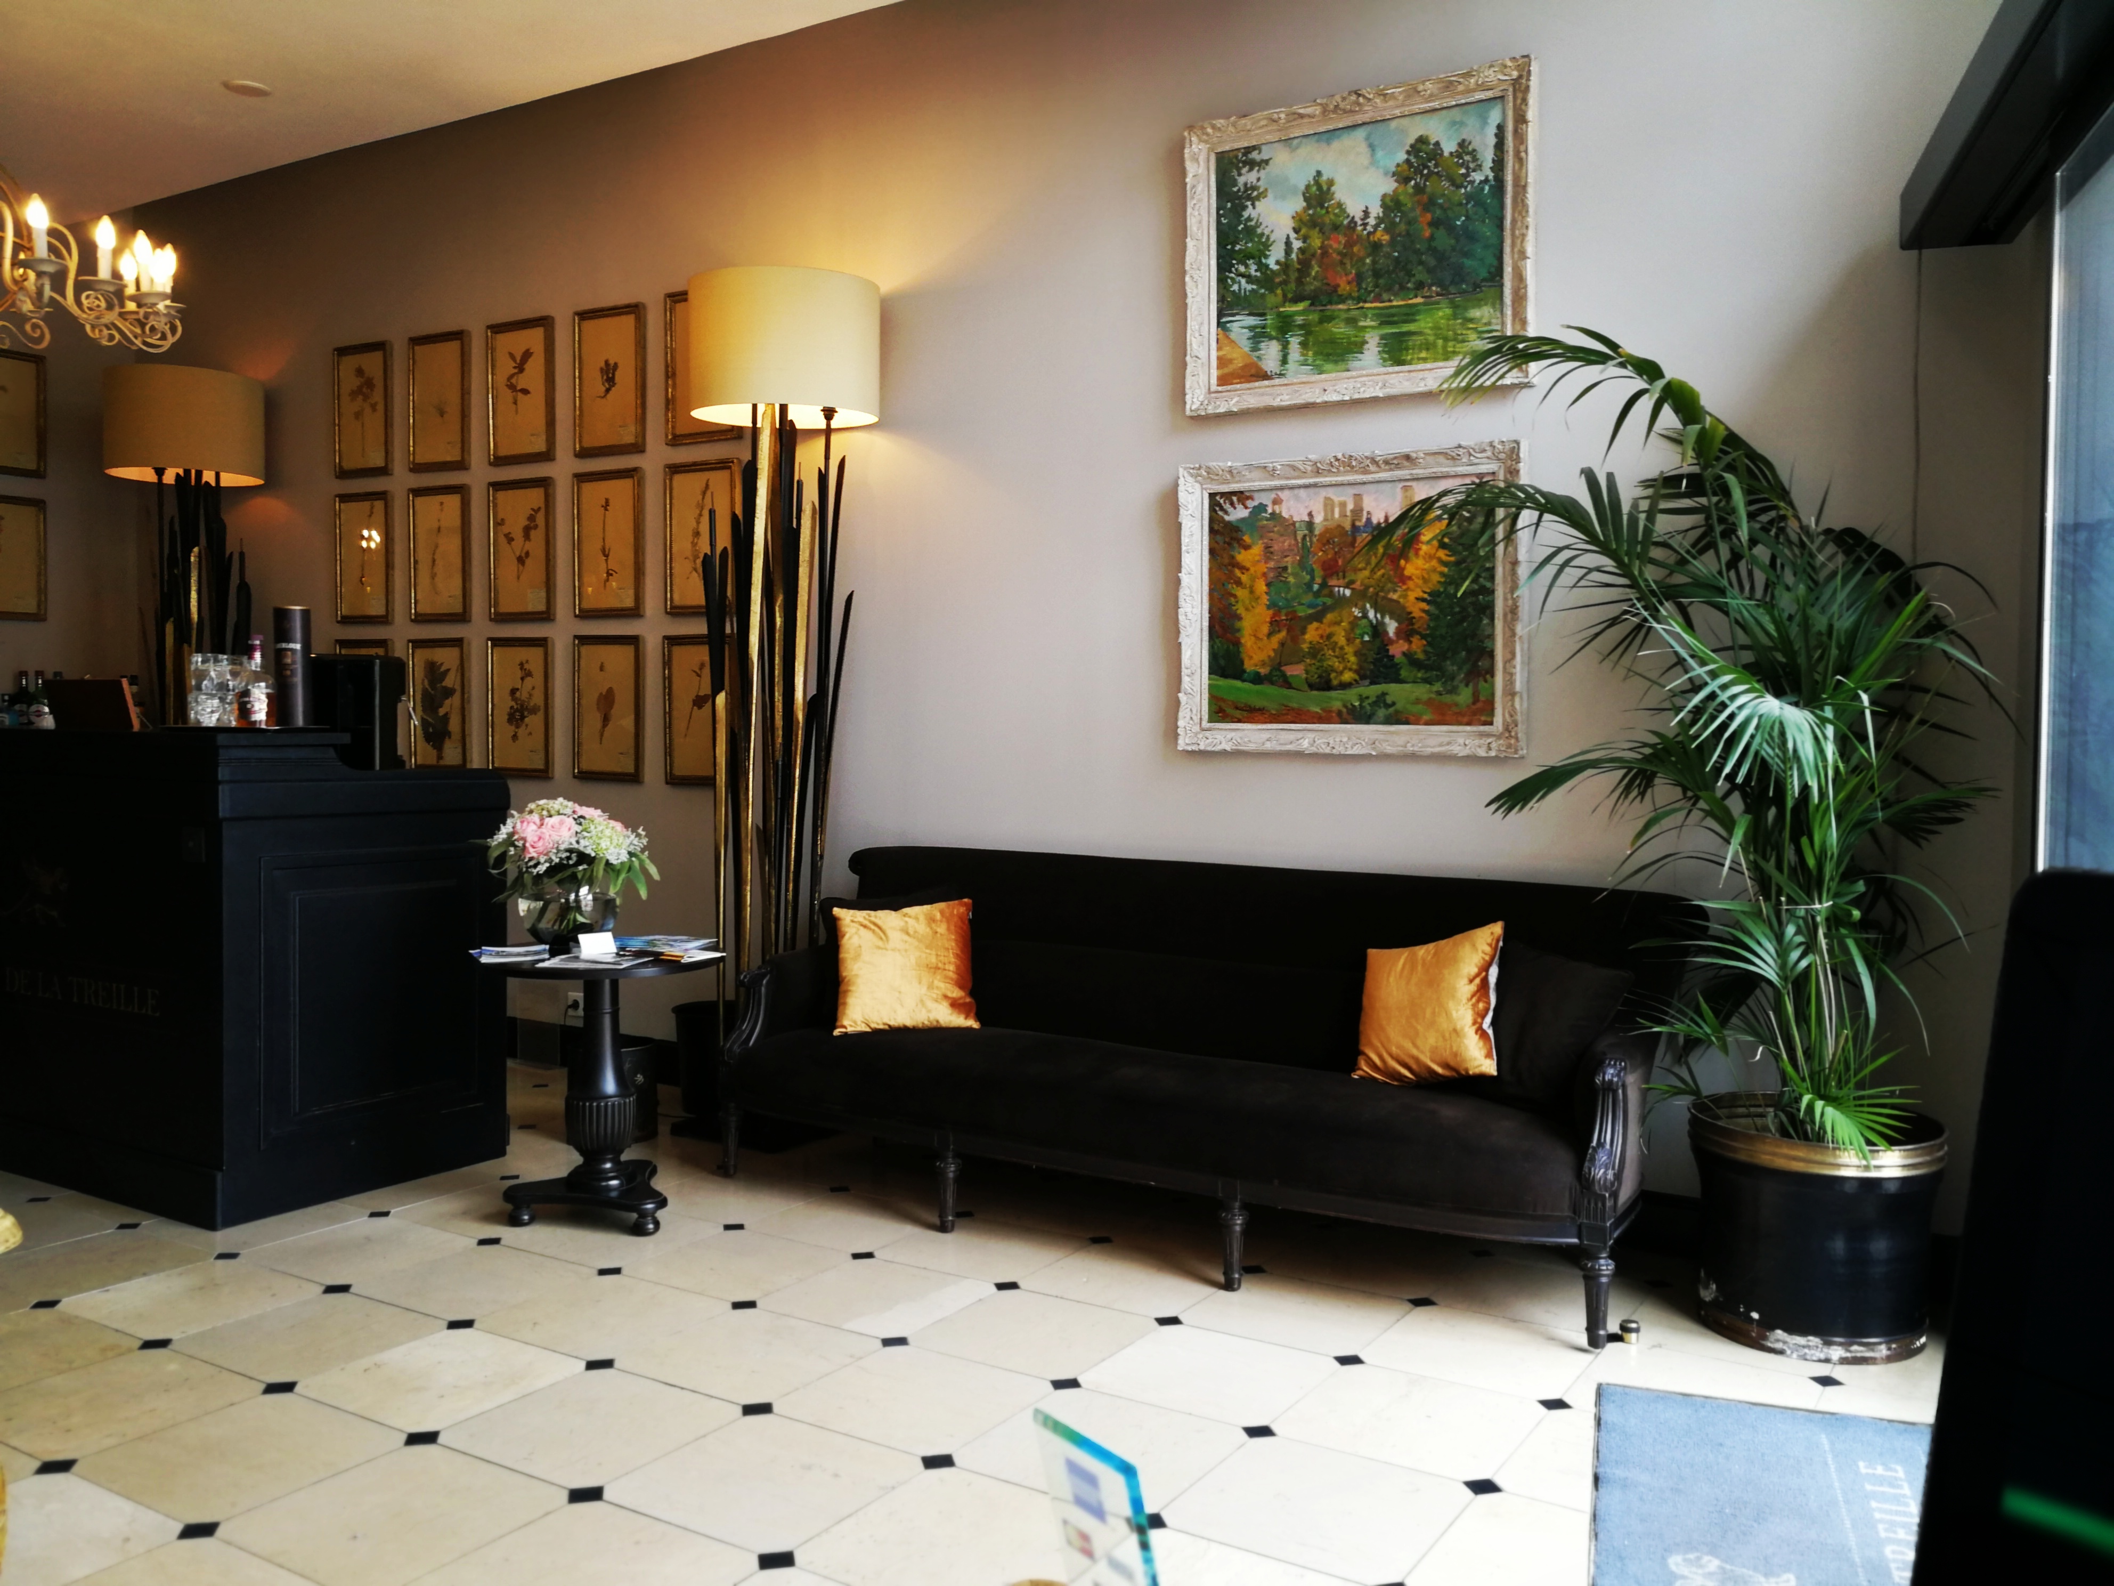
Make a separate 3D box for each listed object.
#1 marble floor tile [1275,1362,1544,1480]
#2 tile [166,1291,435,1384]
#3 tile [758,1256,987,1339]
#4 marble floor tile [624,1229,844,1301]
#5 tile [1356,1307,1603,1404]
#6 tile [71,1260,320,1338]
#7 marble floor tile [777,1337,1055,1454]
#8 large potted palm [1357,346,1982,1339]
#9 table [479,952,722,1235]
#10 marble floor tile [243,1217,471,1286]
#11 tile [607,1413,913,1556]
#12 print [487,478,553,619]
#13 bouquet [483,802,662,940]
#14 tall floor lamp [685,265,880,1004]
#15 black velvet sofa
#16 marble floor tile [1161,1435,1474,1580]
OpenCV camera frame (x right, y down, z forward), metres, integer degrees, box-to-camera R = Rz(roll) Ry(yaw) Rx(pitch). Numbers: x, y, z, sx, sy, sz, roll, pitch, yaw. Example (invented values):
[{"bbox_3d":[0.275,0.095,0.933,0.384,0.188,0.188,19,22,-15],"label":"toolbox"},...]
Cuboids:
[{"bbox_3d":[0.634,1.119,2.933,0.400,0.010,0.400,2,2,31],"label":"marble floor tile"},{"bbox_3d":[-1.489,1.084,3.296,0.400,0.010,0.400,2,2,31],"label":"tile"},{"bbox_3d":[-0.389,1.088,3.560,0.400,0.010,0.400,2,2,31],"label":"tile"},{"bbox_3d":[-0.698,1.037,3.612,0.376,0.015,0.376,2,3,31],"label":"marble floor tile"},{"bbox_3d":[0.843,1.110,3.268,0.397,0.015,0.397,1,2,32],"label":"tile"},{"bbox_3d":[-1.830,1.079,3.506,0.397,0.015,0.397,1,2,32],"label":"tile"},{"bbox_3d":[-0.257,1.107,3.010,0.400,0.010,0.400,2,2,31],"label":"marble floor tile"},{"bbox_3d":[1.297,0.063,3.522,1.260,2.070,0.850,2,2,31],"label":"large potted palm"},{"bbox_3d":[-1.131,0.731,4.113,0.600,0.660,0.600,1,2,13],"label":"table"},{"bbox_3d":[-1.557,1.026,3.685,0.376,0.015,0.376,2,3,31],"label":"marble floor tile"},{"bbox_3d":[-0.458,1.083,2.594,0.376,0.015,0.376,2,3,31],"label":"tile"},{"bbox_3d":[-1.839,-0.832,5.647,0.298,0.468,0.022,2,3,31],"label":"print"},{"bbox_3d":[-1.206,0.198,4.116,0.416,0.379,0.395,1,2,13],"label":"bouquet"},{"bbox_3d":[-0.840,-0.226,4.960,0.560,2.520,0.560,1,2,0],"label":"tall floor lamp"},{"bbox_3d":[0.247,0.636,4.121,2.455,0.875,0.800,2,2,31],"label":"black velvet sofa"},{"bbox_3d":[0.423,1.125,2.587,0.397,0.015,0.397,1,2,32],"label":"marble floor tile"}]

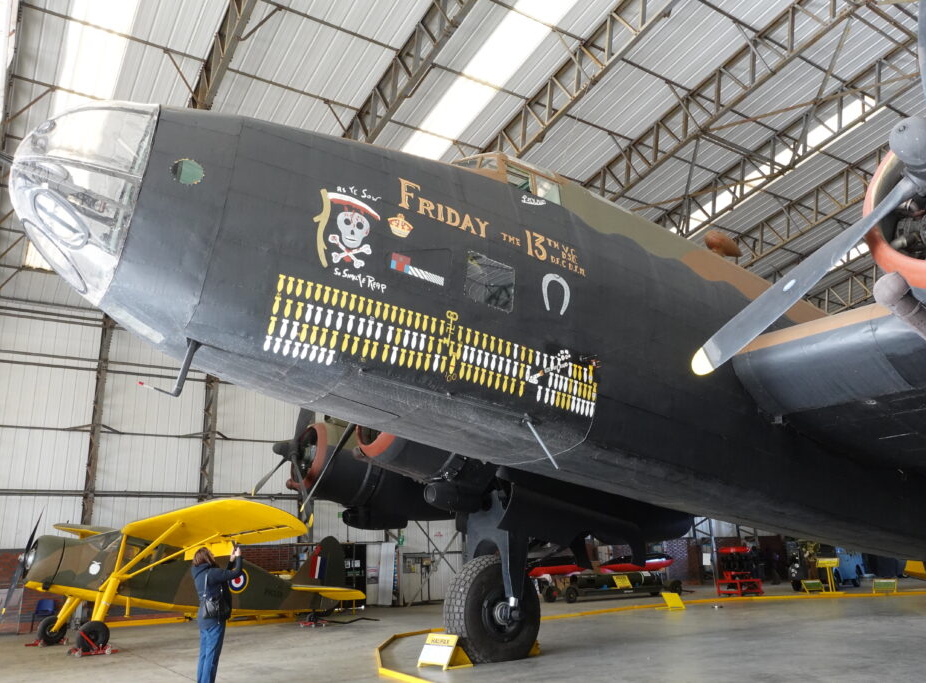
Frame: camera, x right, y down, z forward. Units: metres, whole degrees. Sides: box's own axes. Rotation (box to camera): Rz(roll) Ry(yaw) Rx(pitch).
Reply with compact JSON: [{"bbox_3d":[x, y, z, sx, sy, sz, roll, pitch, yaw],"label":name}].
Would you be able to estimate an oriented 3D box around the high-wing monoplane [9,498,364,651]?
[{"bbox_3d":[-5.627,5.177,15.681,7.350,2.500,11.050,13,-23,-42],"label":"high-wing monoplane"}]

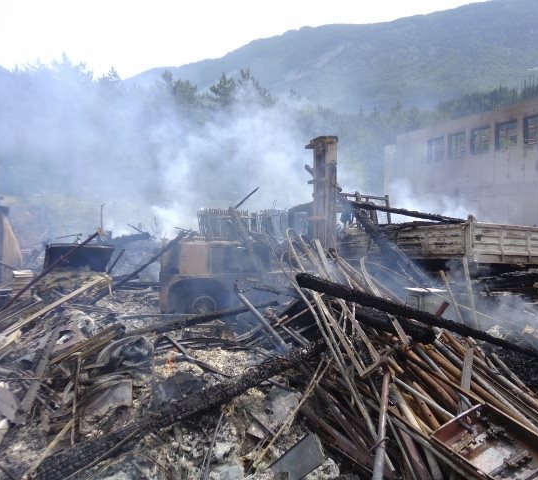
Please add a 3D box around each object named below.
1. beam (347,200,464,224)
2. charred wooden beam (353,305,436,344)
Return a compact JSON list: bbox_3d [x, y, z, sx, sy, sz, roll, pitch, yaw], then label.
[{"bbox_3d":[2.780,-0.579,9.950,2.395,0.140,0.150,11,6,27],"label":"beam"},{"bbox_3d":[1.263,0.869,5.000,0.889,0.170,0.180,12,9,42],"label":"charred wooden beam"}]

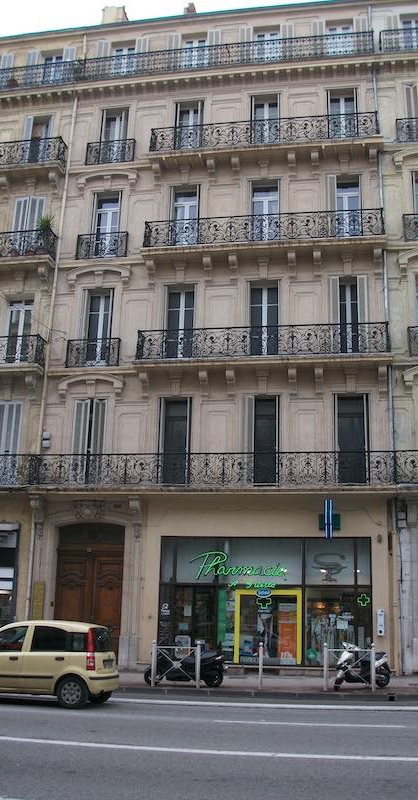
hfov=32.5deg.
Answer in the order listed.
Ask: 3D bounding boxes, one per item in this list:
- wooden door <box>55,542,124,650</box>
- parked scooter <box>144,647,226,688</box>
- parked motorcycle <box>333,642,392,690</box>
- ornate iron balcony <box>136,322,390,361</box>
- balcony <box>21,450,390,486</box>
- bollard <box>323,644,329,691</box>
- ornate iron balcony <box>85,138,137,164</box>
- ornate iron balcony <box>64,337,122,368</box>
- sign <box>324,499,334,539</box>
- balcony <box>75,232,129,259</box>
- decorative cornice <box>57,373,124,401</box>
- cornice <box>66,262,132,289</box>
[{"bbox_3d":[-3.437,5.934,20.720,1.900,3.423,0.150,-1,-16,9],"label":"wooden door"},{"bbox_3d":[-0.516,5.830,15.730,1.820,1.000,0.680,-1,-16,9],"label":"parked scooter"},{"bbox_3d":[3.290,5.661,15.303,1.720,1.040,0.650,10,-17,-28],"label":"parked motorcycle"},{"bbox_3d":[1.445,-1.539,20.110,6.978,0.891,0.620,-1,-15,10],"label":"ornate iron balcony"},{"bbox_3d":[-0.042,1.981,20.434,10.321,0.950,0.780,-1,-16,9],"label":"balcony"},{"bbox_3d":[2.451,5.580,14.943,0.100,0.980,0.100,-1,-16,9],"label":"bollard"},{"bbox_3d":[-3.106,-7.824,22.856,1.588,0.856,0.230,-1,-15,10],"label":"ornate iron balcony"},{"bbox_3d":[-3.335,-1.313,20.982,1.570,0.830,0.300,-1,-16,9],"label":"ornate iron balcony"},{"bbox_3d":[3.020,3.000,18.058,0.230,1.020,0.800,-1,-16,9],"label":"sign"},{"bbox_3d":[-3.223,-4.619,21.884,1.550,0.830,0.300,-1,-16,9],"label":"balcony"},{"bbox_3d":[-3.394,-0.446,20.865,1.939,0.659,0.270,-1,-15,10],"label":"decorative cornice"},{"bbox_3d":[-3.269,-3.783,21.748,2.003,0.631,0.270,-1,-15,10],"label":"cornice"}]

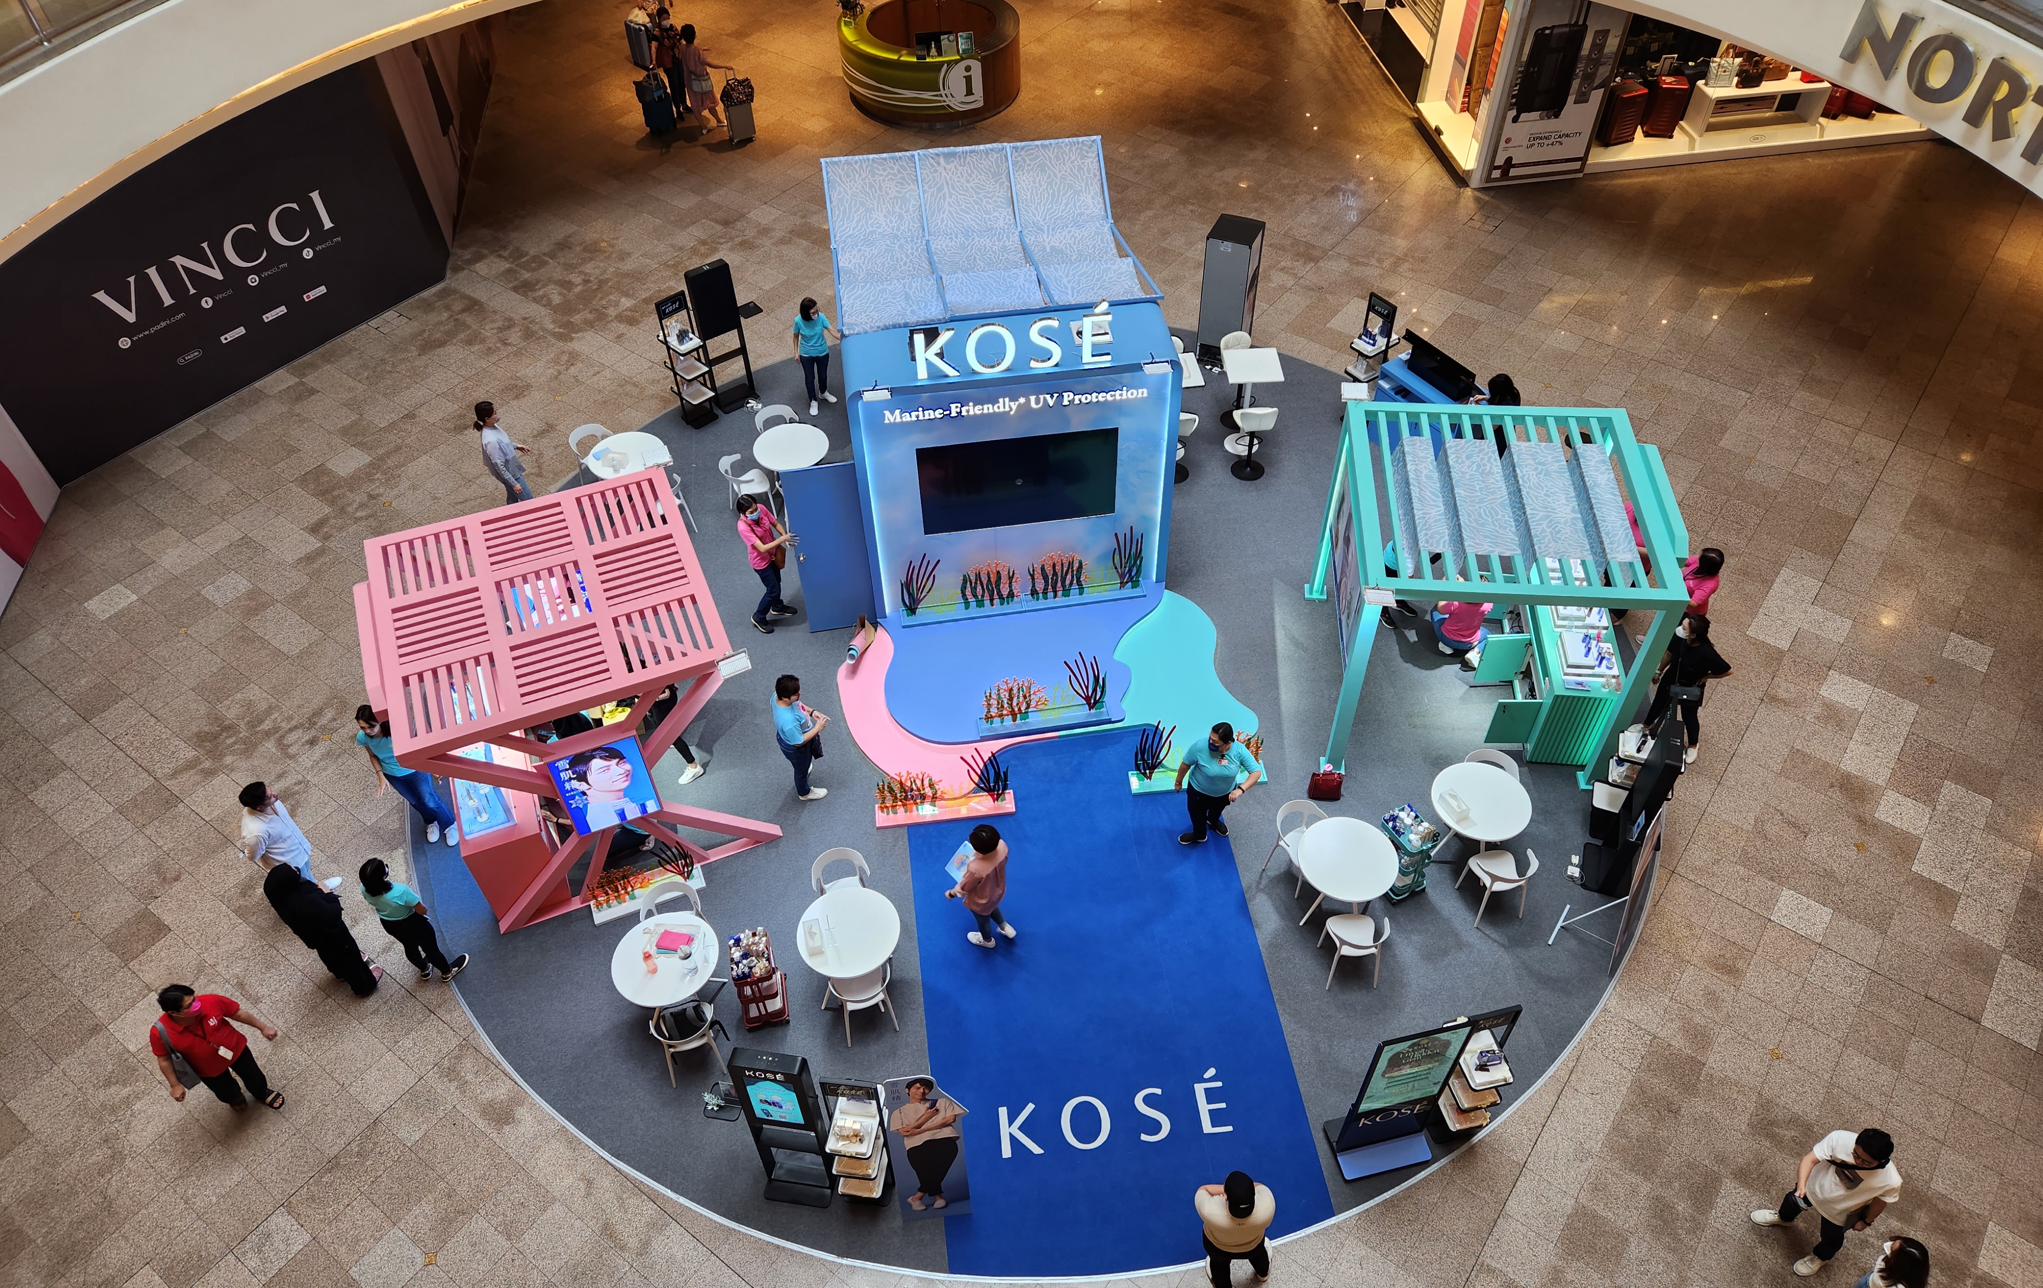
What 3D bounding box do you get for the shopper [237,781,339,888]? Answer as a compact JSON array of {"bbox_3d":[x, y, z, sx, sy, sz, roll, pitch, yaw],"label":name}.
[{"bbox_3d":[-5.999,1.643,11.140,0.480,1.650,0.520,-33,54,-26],"label":"shopper"}]

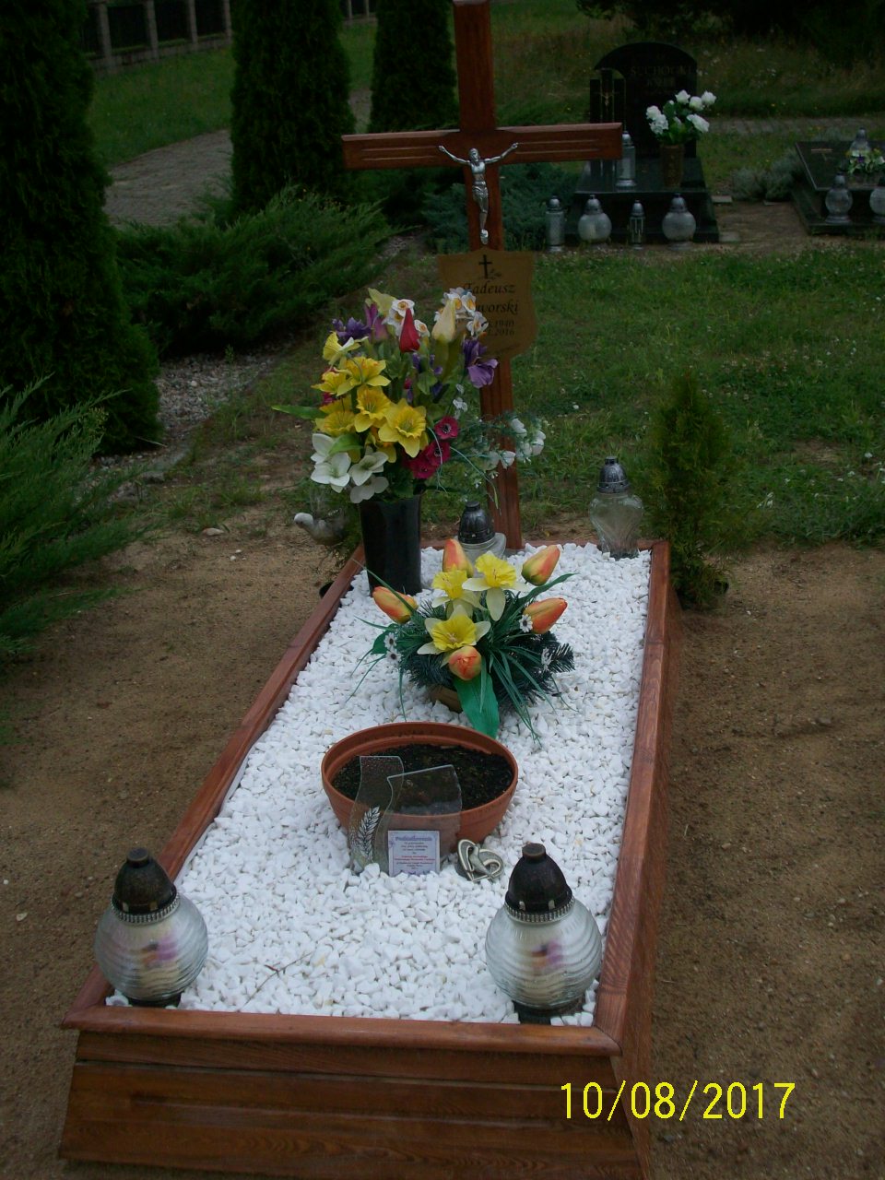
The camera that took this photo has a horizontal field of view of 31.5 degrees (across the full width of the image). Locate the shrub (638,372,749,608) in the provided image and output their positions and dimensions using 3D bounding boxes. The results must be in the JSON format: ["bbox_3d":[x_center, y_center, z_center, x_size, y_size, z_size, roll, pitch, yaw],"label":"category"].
[{"bbox_3d":[0.645,-0.262,4.025,0.250,0.604,0.250,0,22,9],"label":"shrub"}]

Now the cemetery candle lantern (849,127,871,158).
[{"bbox_3d":[2.514,-2.652,9.408,0.145,0.225,0.145,0,22,9],"label":"cemetery candle lantern"}]

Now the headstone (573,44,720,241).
[{"bbox_3d":[1.253,-2.810,9.700,0.880,1.024,1.750,0,22,9],"label":"headstone"}]

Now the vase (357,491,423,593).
[{"bbox_3d":[-0.120,-0.111,3.717,0.147,0.238,0.147,0,22,9],"label":"vase"}]

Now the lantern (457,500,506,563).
[{"bbox_3d":[0.086,-0.102,3.692,0.125,0.213,0.125,0,22,9],"label":"lantern"}]

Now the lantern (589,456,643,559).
[{"bbox_3d":[0.428,-0.207,3.850,0.135,0.246,0.135,0,22,9],"label":"lantern"}]

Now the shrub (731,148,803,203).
[{"bbox_3d":[2.155,-2.754,10.379,0.480,0.297,0.420,0,22,9],"label":"shrub"}]

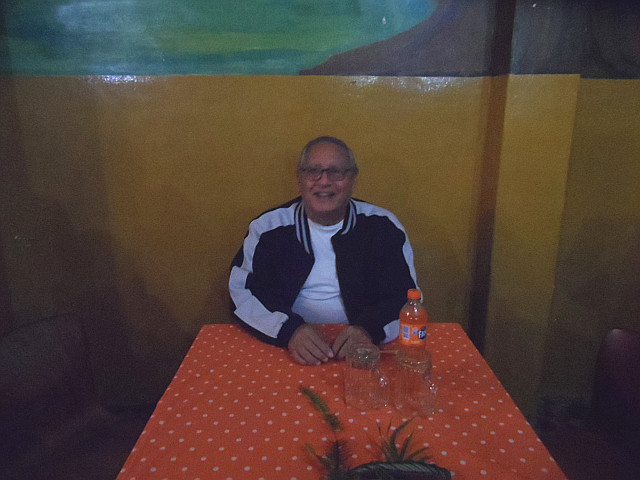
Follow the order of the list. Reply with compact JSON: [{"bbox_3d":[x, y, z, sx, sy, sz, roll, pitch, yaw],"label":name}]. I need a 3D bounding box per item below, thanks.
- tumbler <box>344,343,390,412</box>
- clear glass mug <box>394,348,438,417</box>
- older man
[{"bbox_3d":[0.098,0.283,0.909,0.098,0.110,0.070,13,18,43],"label":"tumbler"},{"bbox_3d":[0.196,0.289,0.886,0.070,0.110,0.098,-9,16,-34],"label":"clear glass mug"},{"bbox_3d":[0.010,0.322,1.397,0.570,1.270,0.620,0,13,0],"label":"older man"}]

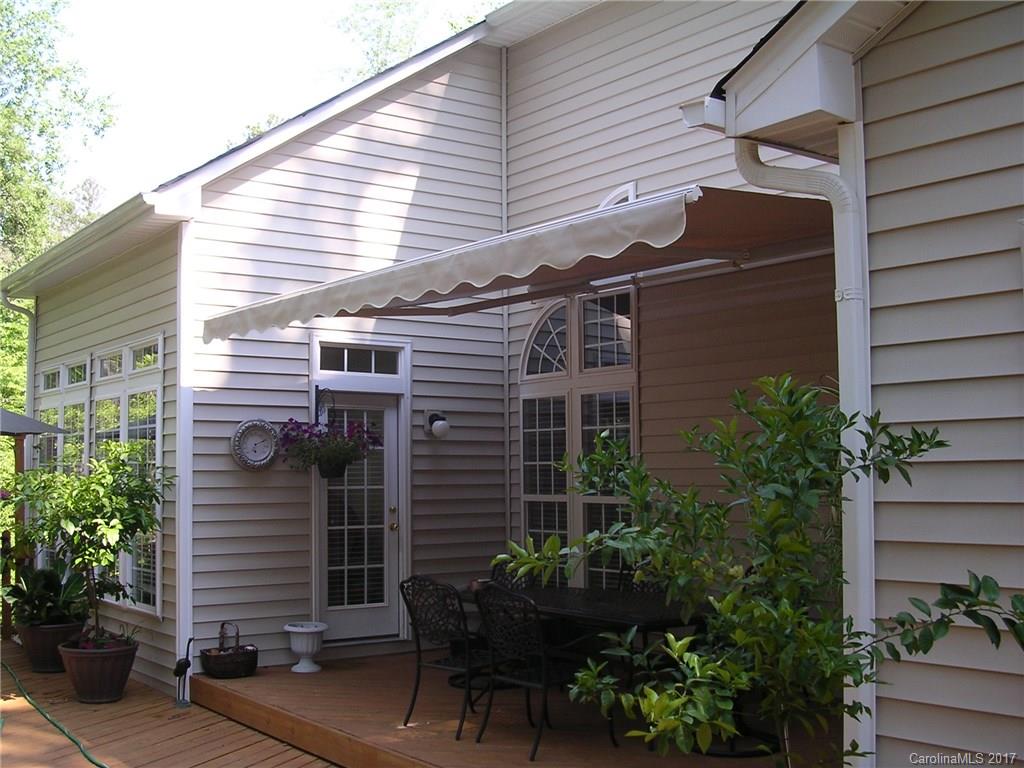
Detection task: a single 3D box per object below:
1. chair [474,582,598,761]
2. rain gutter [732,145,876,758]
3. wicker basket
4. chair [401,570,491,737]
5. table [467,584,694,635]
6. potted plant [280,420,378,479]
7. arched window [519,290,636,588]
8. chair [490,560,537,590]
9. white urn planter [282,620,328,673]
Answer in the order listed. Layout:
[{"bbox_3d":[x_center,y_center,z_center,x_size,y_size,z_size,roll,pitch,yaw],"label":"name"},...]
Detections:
[{"bbox_3d":[0.153,1.549,6.247,0.660,0.940,0.620,3,-5,-39],"label":"chair"},{"bbox_3d":[0.994,0.415,3.831,0.120,2.720,0.560,3,-5,-37],"label":"rain gutter"},{"bbox_3d":[-2.083,1.959,8.277,0.440,0.380,0.290,3,-5,-37],"label":"wicker basket"},{"bbox_3d":[-0.264,1.593,6.714,0.660,0.925,0.620,3,-5,-40],"label":"chair"},{"bbox_3d":[0.555,1.697,6.941,1.070,0.730,2.000,3,-5,-37],"label":"table"},{"bbox_3d":[-1.396,0.492,8.713,0.780,0.450,0.640,3,-5,-37],"label":"potted plant"},{"bbox_3d":[0.522,0.573,9.365,0.120,2.660,1.540,3,-5,-37],"label":"arched window"},{"bbox_3d":[-0.111,1.699,8.150,0.620,0.920,0.660,-3,-5,31],"label":"chair"},{"bbox_3d":[-1.573,2.012,8.608,0.355,0.336,0.355,0,-4,0],"label":"white urn planter"}]

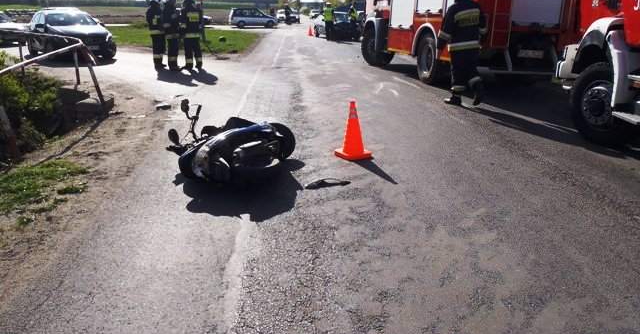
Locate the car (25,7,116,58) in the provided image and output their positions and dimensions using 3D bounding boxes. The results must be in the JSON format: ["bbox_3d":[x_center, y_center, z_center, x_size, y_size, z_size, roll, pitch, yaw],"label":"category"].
[{"bbox_3d":[-8.150,-4.354,16.808,1.790,1.550,4.360,-13,21,-38],"label":"car"}]

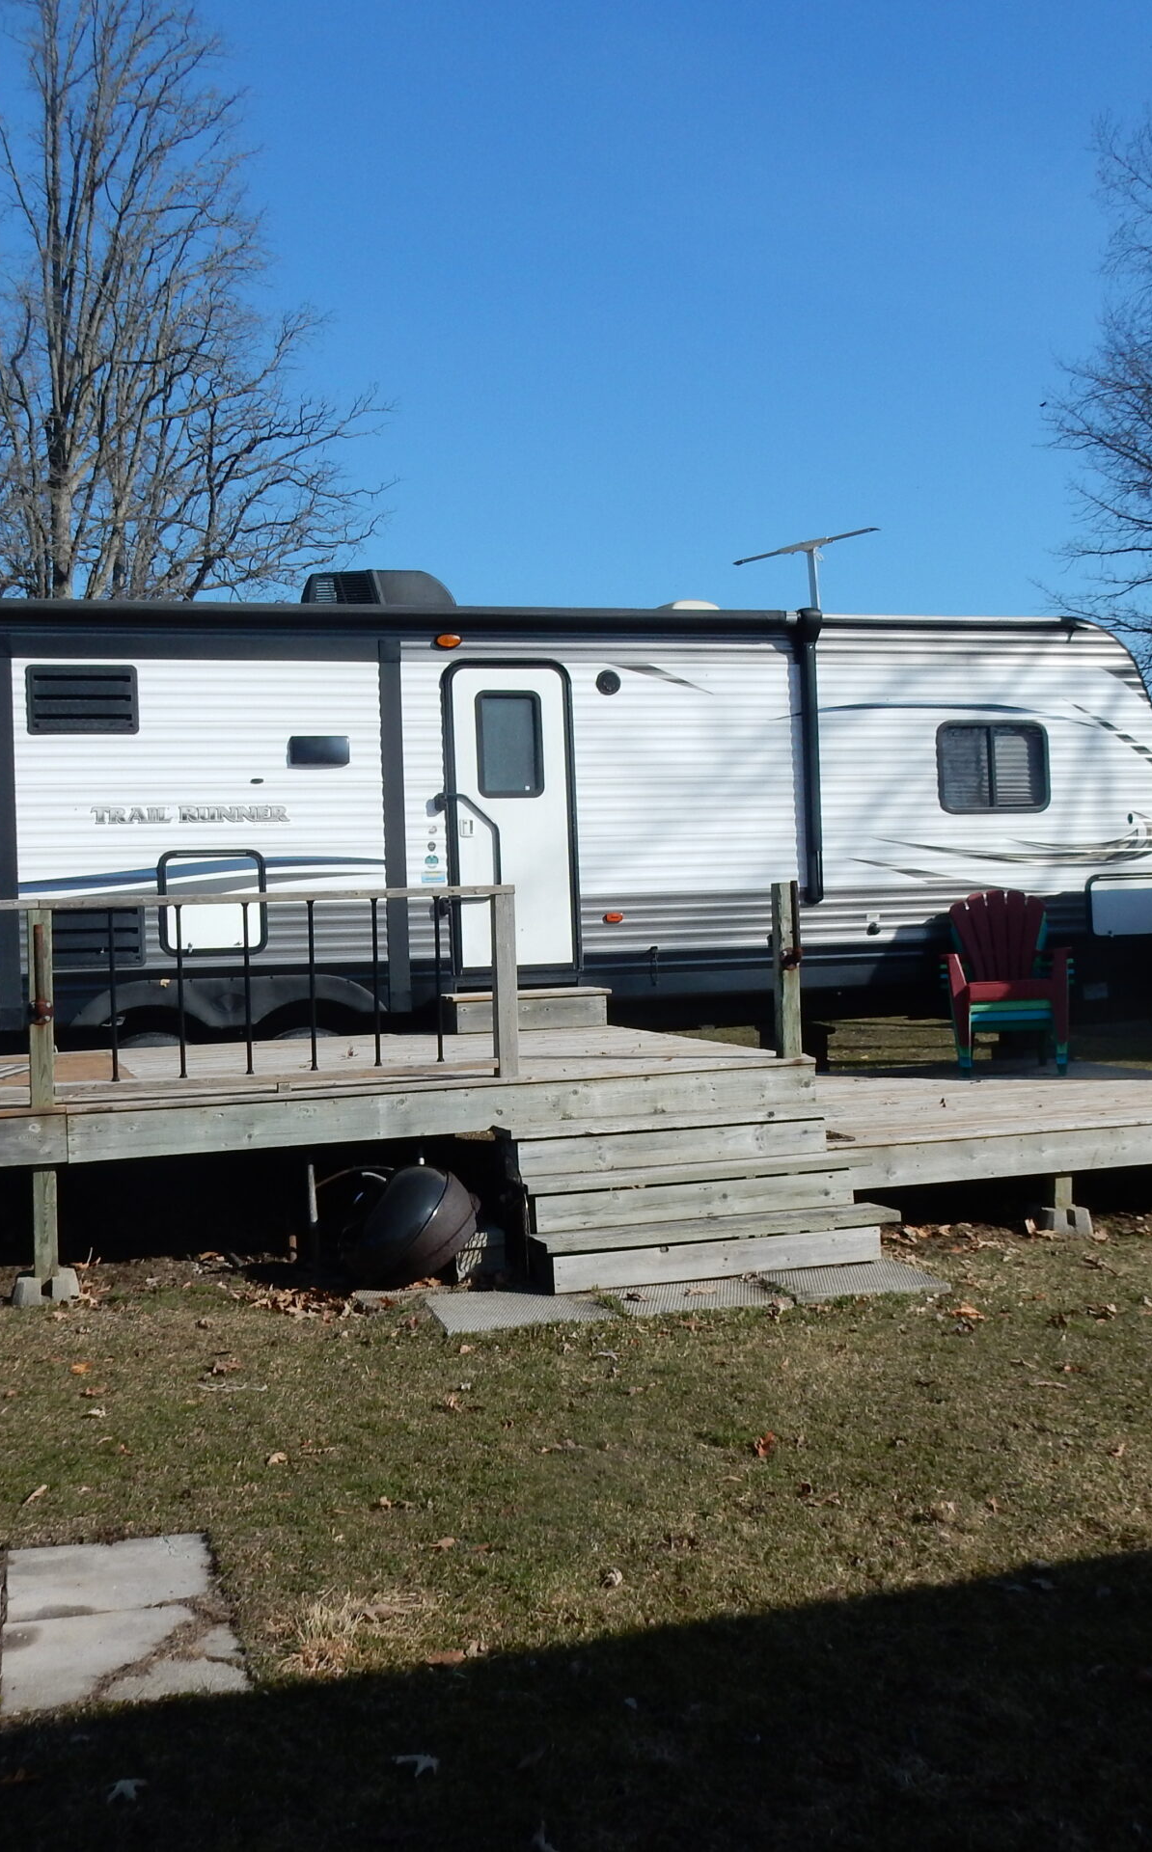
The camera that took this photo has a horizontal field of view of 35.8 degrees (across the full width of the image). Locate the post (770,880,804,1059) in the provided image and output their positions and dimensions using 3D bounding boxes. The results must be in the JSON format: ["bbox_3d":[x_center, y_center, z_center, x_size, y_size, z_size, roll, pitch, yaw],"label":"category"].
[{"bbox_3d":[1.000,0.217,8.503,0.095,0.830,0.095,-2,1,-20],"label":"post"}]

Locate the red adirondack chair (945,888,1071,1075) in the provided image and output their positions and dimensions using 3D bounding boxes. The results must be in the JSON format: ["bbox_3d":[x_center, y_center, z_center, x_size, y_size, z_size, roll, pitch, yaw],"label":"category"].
[{"bbox_3d":[2.673,0.337,11.105,0.780,1.120,0.900,-2,1,9],"label":"red adirondack chair"}]

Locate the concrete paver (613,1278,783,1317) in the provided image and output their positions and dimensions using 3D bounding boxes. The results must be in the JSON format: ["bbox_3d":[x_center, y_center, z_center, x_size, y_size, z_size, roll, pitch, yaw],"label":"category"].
[{"bbox_3d":[0.418,1.437,6.882,0.620,0.050,0.610,-2,1,-14],"label":"concrete paver"}]

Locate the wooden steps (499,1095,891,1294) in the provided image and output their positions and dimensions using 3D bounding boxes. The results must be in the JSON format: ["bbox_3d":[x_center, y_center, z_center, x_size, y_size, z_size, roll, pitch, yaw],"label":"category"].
[{"bbox_3d":[0.483,1.128,7.512,1.500,0.570,0.830,-2,1,-19],"label":"wooden steps"}]

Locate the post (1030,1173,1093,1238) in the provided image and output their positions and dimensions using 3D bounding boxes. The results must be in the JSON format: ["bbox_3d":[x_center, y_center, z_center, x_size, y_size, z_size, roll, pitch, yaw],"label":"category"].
[{"bbox_3d":[2.172,1.251,8.105,0.230,0.314,0.230,-2,1,-19],"label":"post"}]

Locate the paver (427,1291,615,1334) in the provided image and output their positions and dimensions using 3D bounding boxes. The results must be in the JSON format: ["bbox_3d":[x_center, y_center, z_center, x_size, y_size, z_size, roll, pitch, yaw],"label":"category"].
[{"bbox_3d":[-0.236,1.457,6.690,0.620,0.050,0.610,-2,1,-14],"label":"paver"}]

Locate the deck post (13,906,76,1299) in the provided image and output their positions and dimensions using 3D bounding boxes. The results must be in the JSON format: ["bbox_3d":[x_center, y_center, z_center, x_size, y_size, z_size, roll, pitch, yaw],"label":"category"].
[{"bbox_3d":[-2.083,0.693,6.934,0.220,1.550,0.220,-2,1,-21],"label":"deck post"}]

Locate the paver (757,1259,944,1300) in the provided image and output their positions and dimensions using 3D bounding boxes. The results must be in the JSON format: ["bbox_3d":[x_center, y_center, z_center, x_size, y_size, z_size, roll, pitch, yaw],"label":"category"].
[{"bbox_3d":[1.047,1.417,7.042,0.620,0.050,0.610,-2,1,-15],"label":"paver"}]

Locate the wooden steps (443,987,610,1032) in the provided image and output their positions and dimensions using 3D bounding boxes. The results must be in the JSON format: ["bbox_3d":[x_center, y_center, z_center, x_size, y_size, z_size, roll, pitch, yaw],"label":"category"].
[{"bbox_3d":[-0.322,0.504,10.871,1.020,0.240,0.420,-2,1,-17],"label":"wooden steps"}]

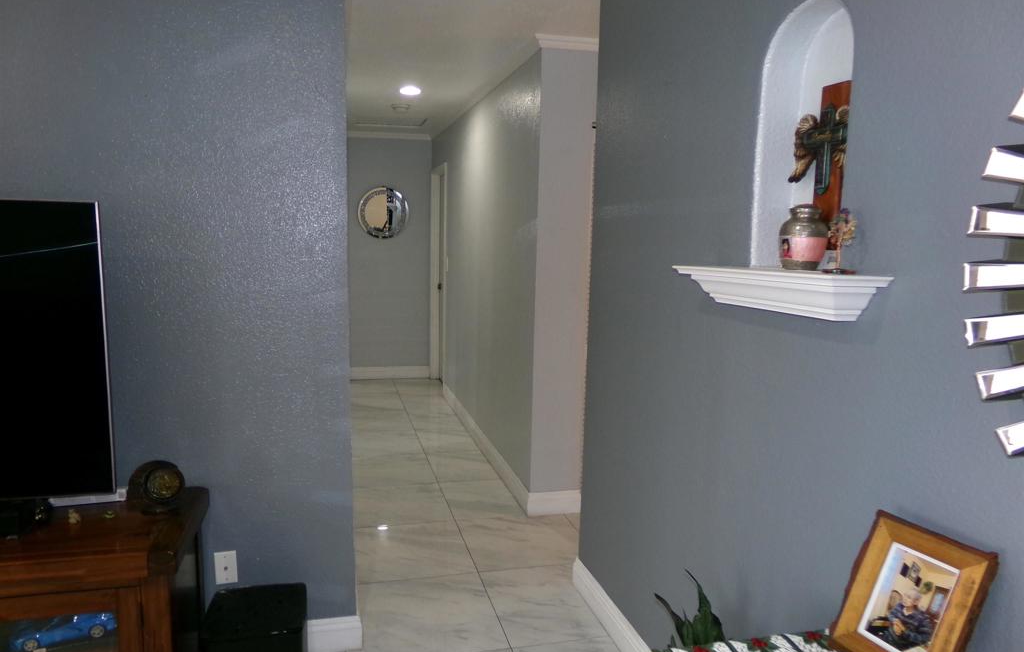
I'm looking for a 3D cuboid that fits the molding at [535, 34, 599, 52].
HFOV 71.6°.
[{"bbox_3d":[0.310,-1.396,3.523,0.420,0.056,0.056,-1,8,-15],"label":"molding"}]

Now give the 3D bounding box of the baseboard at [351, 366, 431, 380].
[{"bbox_3d":[-1.269,0.477,7.163,0.890,0.128,0.016,-1,8,-15],"label":"baseboard"}]

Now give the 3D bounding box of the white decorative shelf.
[{"bbox_3d":[0.584,-0.081,1.651,0.140,0.094,0.630,-1,8,-15],"label":"white decorative shelf"}]

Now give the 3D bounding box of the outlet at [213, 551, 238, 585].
[{"bbox_3d":[-0.985,0.835,2.447,0.070,0.114,0.008,-1,8,-15],"label":"outlet"}]

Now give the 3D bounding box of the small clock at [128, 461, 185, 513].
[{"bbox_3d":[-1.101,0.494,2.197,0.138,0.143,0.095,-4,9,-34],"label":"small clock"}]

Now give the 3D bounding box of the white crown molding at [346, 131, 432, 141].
[{"bbox_3d":[-1.203,-1.838,6.831,0.903,0.056,0.055,-1,8,-15],"label":"white crown molding"}]

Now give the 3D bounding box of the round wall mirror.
[{"bbox_3d":[-1.251,-1.108,6.936,0.495,0.497,0.025,-1,8,-15],"label":"round wall mirror"}]

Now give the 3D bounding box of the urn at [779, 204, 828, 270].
[{"bbox_3d":[0.668,-0.200,1.625,0.107,0.145,0.107,-1,8,-15],"label":"urn"}]

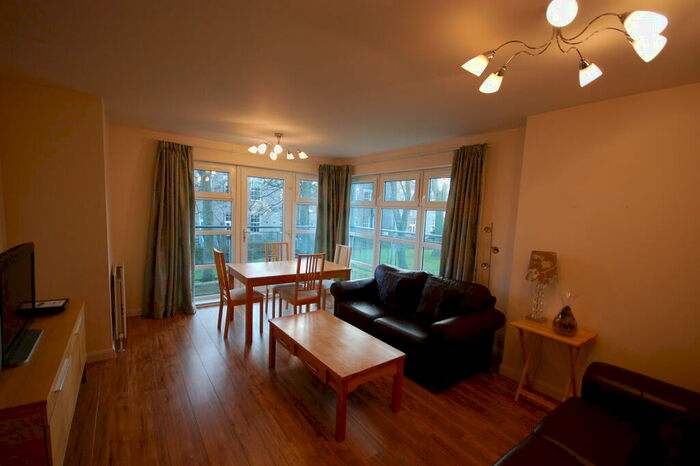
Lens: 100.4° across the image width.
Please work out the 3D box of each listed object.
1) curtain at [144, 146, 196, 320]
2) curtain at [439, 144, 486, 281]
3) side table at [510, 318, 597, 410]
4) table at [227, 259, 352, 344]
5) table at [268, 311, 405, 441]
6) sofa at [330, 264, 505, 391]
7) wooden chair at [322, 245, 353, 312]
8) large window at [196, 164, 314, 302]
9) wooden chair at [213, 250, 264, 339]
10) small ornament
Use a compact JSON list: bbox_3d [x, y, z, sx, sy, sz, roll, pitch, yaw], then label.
[{"bbox_3d":[-2.404,-0.018,3.881,0.600,2.290,0.210,-1,6,-35],"label":"curtain"},{"bbox_3d":[1.321,0.172,3.455,0.160,2.320,0.470,-1,6,-35],"label":"curtain"},{"bbox_3d":[1.657,1.119,2.433,0.390,0.650,0.490,0,6,-34],"label":"side table"},{"bbox_3d":[-0.813,0.829,3.972,1.400,0.740,0.850,-1,6,-36],"label":"table"},{"bbox_3d":[-0.181,1.124,2.536,0.608,0.462,1.168,-2,7,-39],"label":"table"},{"bbox_3d":[0.639,0.900,3.303,0.900,0.840,1.770,-2,7,-39],"label":"sofa"},{"bbox_3d":[-0.296,0.692,4.229,0.480,1.000,0.440,-1,7,-36],"label":"wooden chair"},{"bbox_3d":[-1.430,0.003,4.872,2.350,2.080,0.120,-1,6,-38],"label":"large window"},{"bbox_3d":[-1.361,0.710,3.526,0.480,1.000,0.440,-1,7,-36],"label":"wooden chair"},{"bbox_3d":[1.722,0.645,2.307,0.165,0.320,0.165,0,6,-34],"label":"small ornament"}]

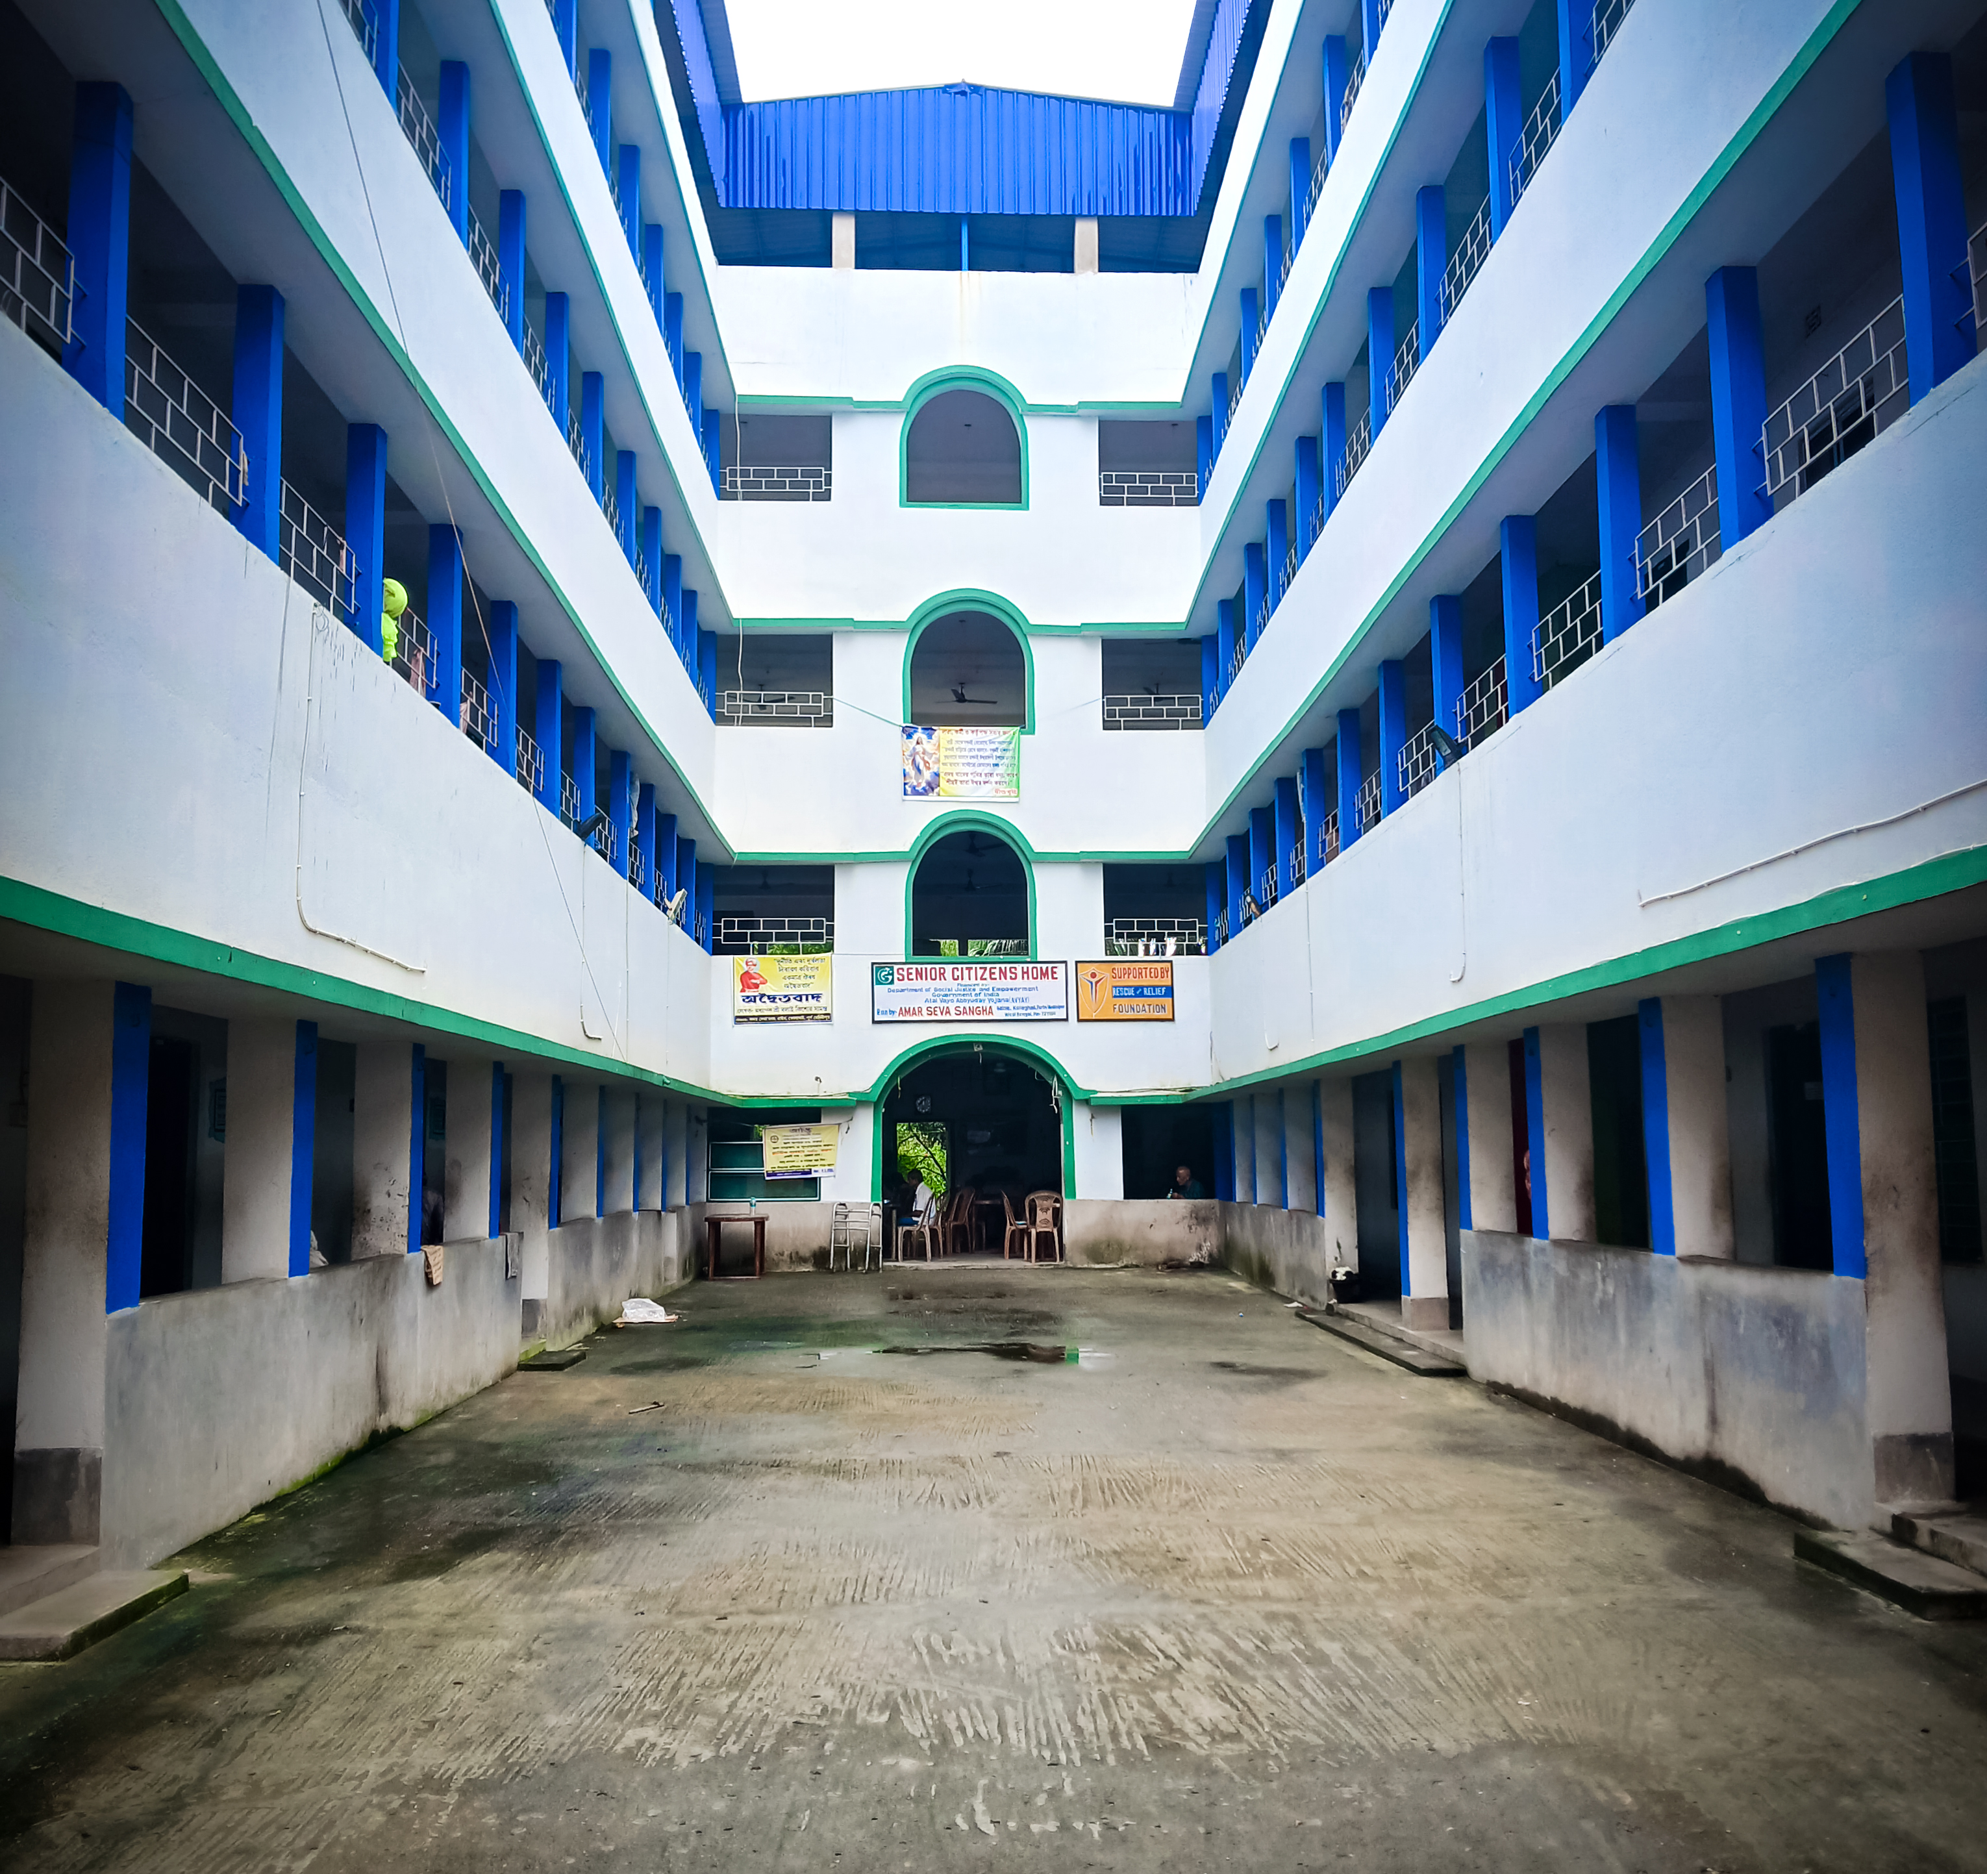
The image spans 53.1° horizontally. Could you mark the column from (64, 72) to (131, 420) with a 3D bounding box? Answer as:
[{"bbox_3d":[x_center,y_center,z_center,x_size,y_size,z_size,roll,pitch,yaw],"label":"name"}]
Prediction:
[{"bbox_3d":[-3.235,-2.459,7.202,0.157,1.233,0.157,-1,-7,-1],"label":"column"}]

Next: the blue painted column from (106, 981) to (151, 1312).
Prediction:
[{"bbox_3d":[-3.133,0.731,6.921,0.260,1.132,0.270,0,-7,-1],"label":"blue painted column"}]

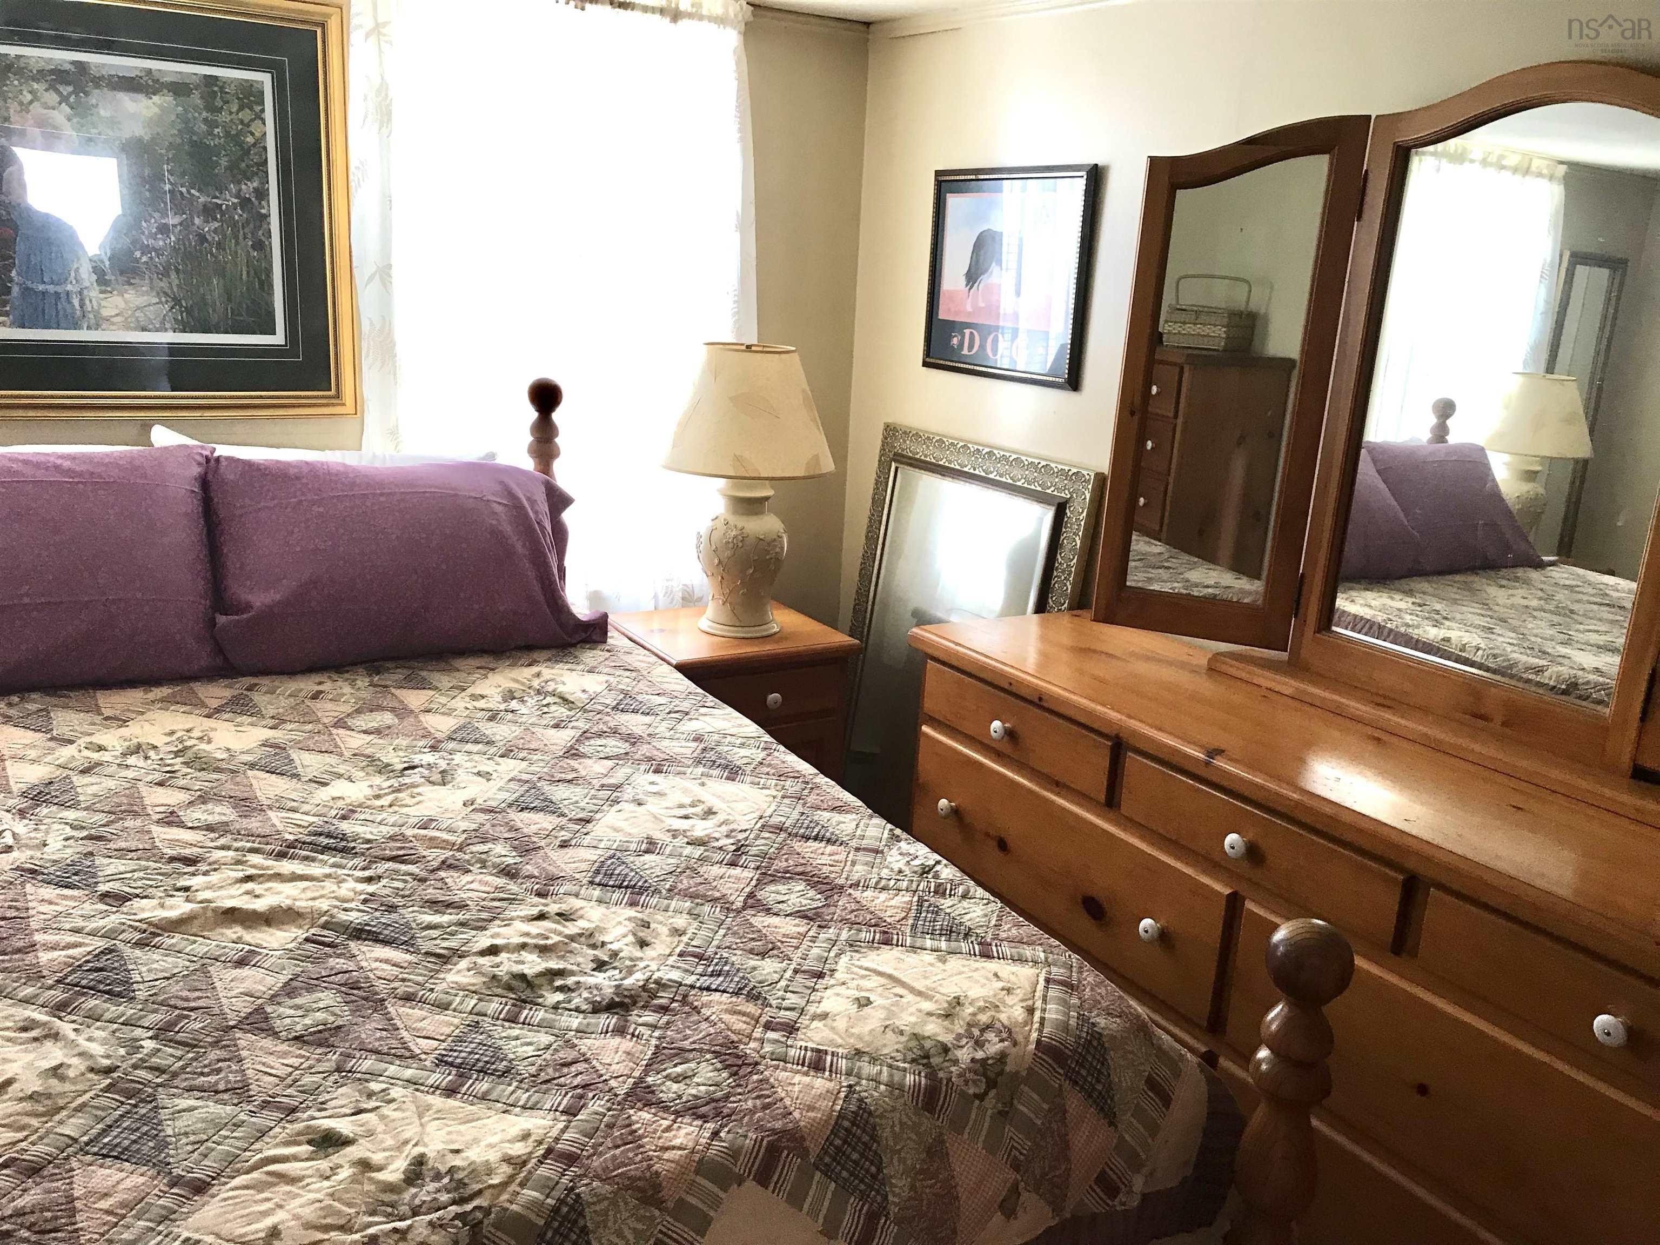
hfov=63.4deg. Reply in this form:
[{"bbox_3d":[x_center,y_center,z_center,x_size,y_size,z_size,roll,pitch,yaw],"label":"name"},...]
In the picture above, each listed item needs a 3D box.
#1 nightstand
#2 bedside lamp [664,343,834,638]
[{"bbox_3d":[-0.264,0.299,3.357,0.498,0.585,0.436,-7,18,-33],"label":"nightstand"},{"bbox_3d":[-0.201,-0.319,3.229,0.409,0.681,0.409,3,15,-1],"label":"bedside lamp"}]

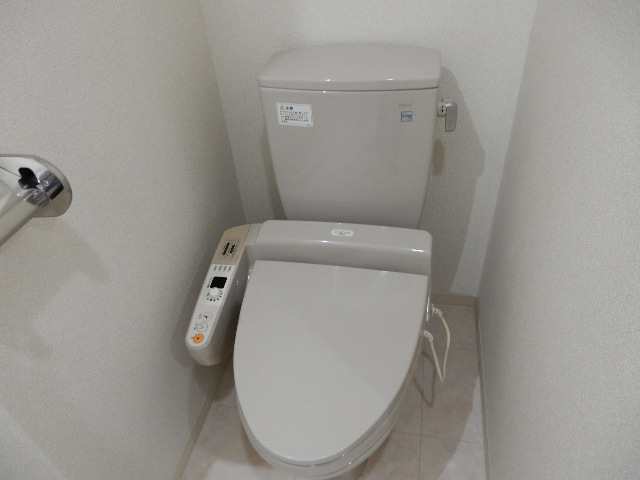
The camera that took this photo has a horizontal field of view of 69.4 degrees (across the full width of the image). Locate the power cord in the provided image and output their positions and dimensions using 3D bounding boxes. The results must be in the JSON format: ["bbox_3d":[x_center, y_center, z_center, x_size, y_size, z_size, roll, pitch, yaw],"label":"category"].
[{"bbox_3d":[0.274,0.244,1.075,0.068,0.158,0.120,5,39,12],"label":"power cord"}]

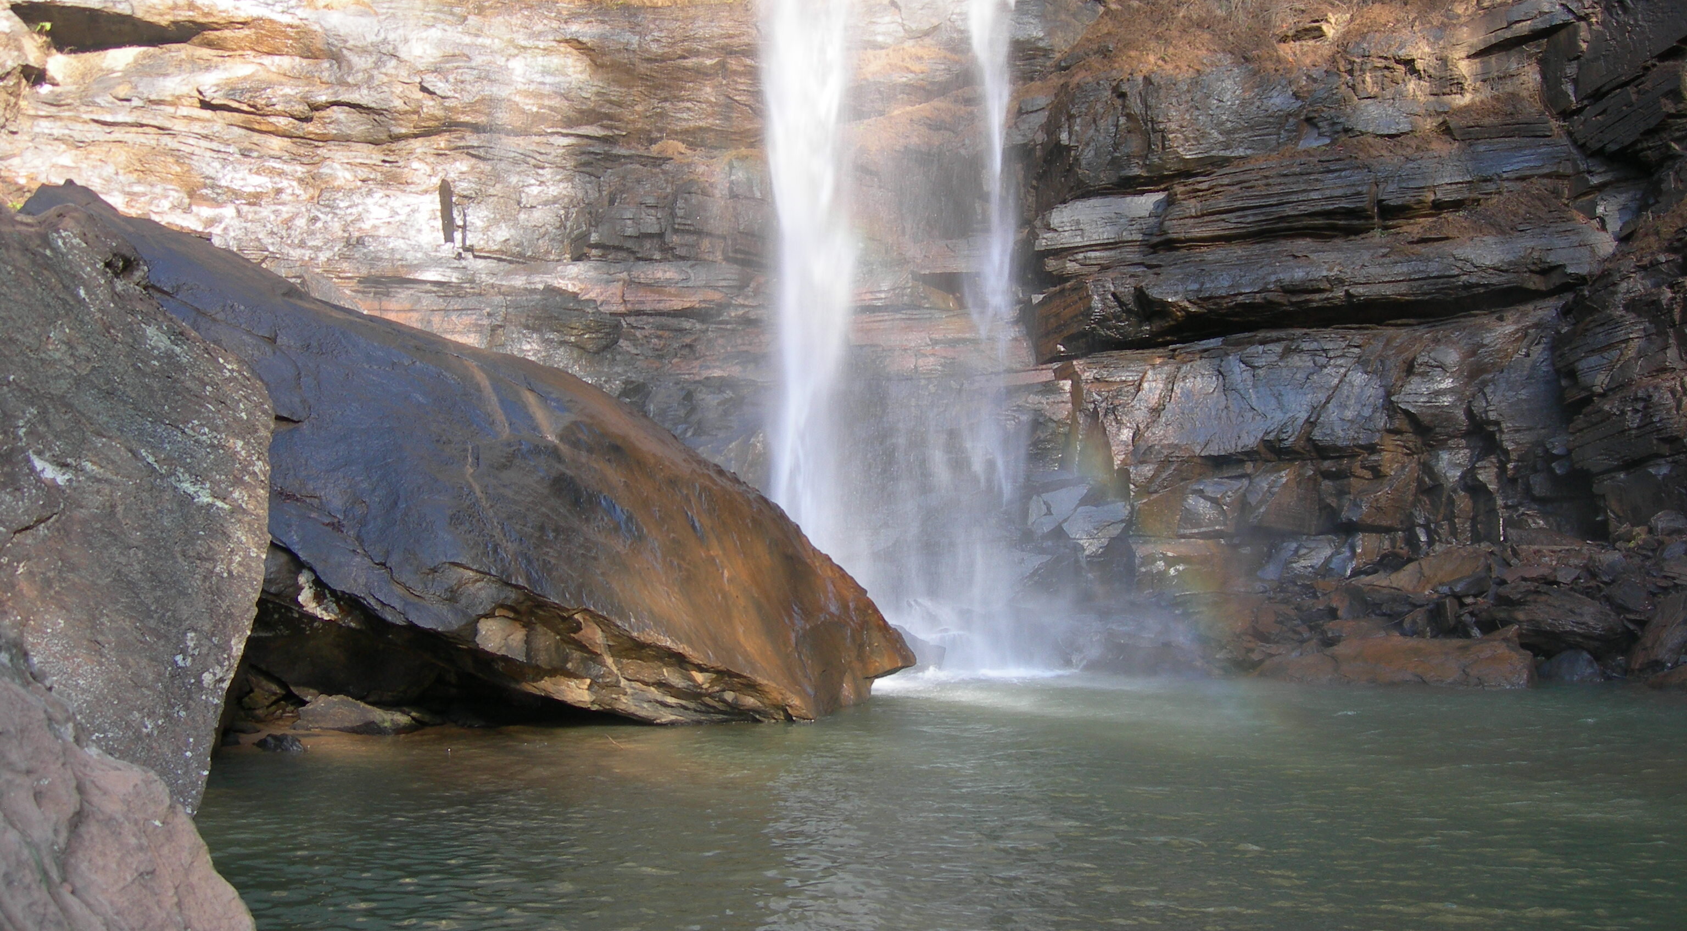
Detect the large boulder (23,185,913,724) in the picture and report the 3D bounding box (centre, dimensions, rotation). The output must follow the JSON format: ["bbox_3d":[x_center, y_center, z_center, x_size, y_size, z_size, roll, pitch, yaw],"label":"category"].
[{"bbox_3d":[-3.500,-0.270,17.000,7.800,4.800,4.800,0,-1,8],"label":"large boulder"}]

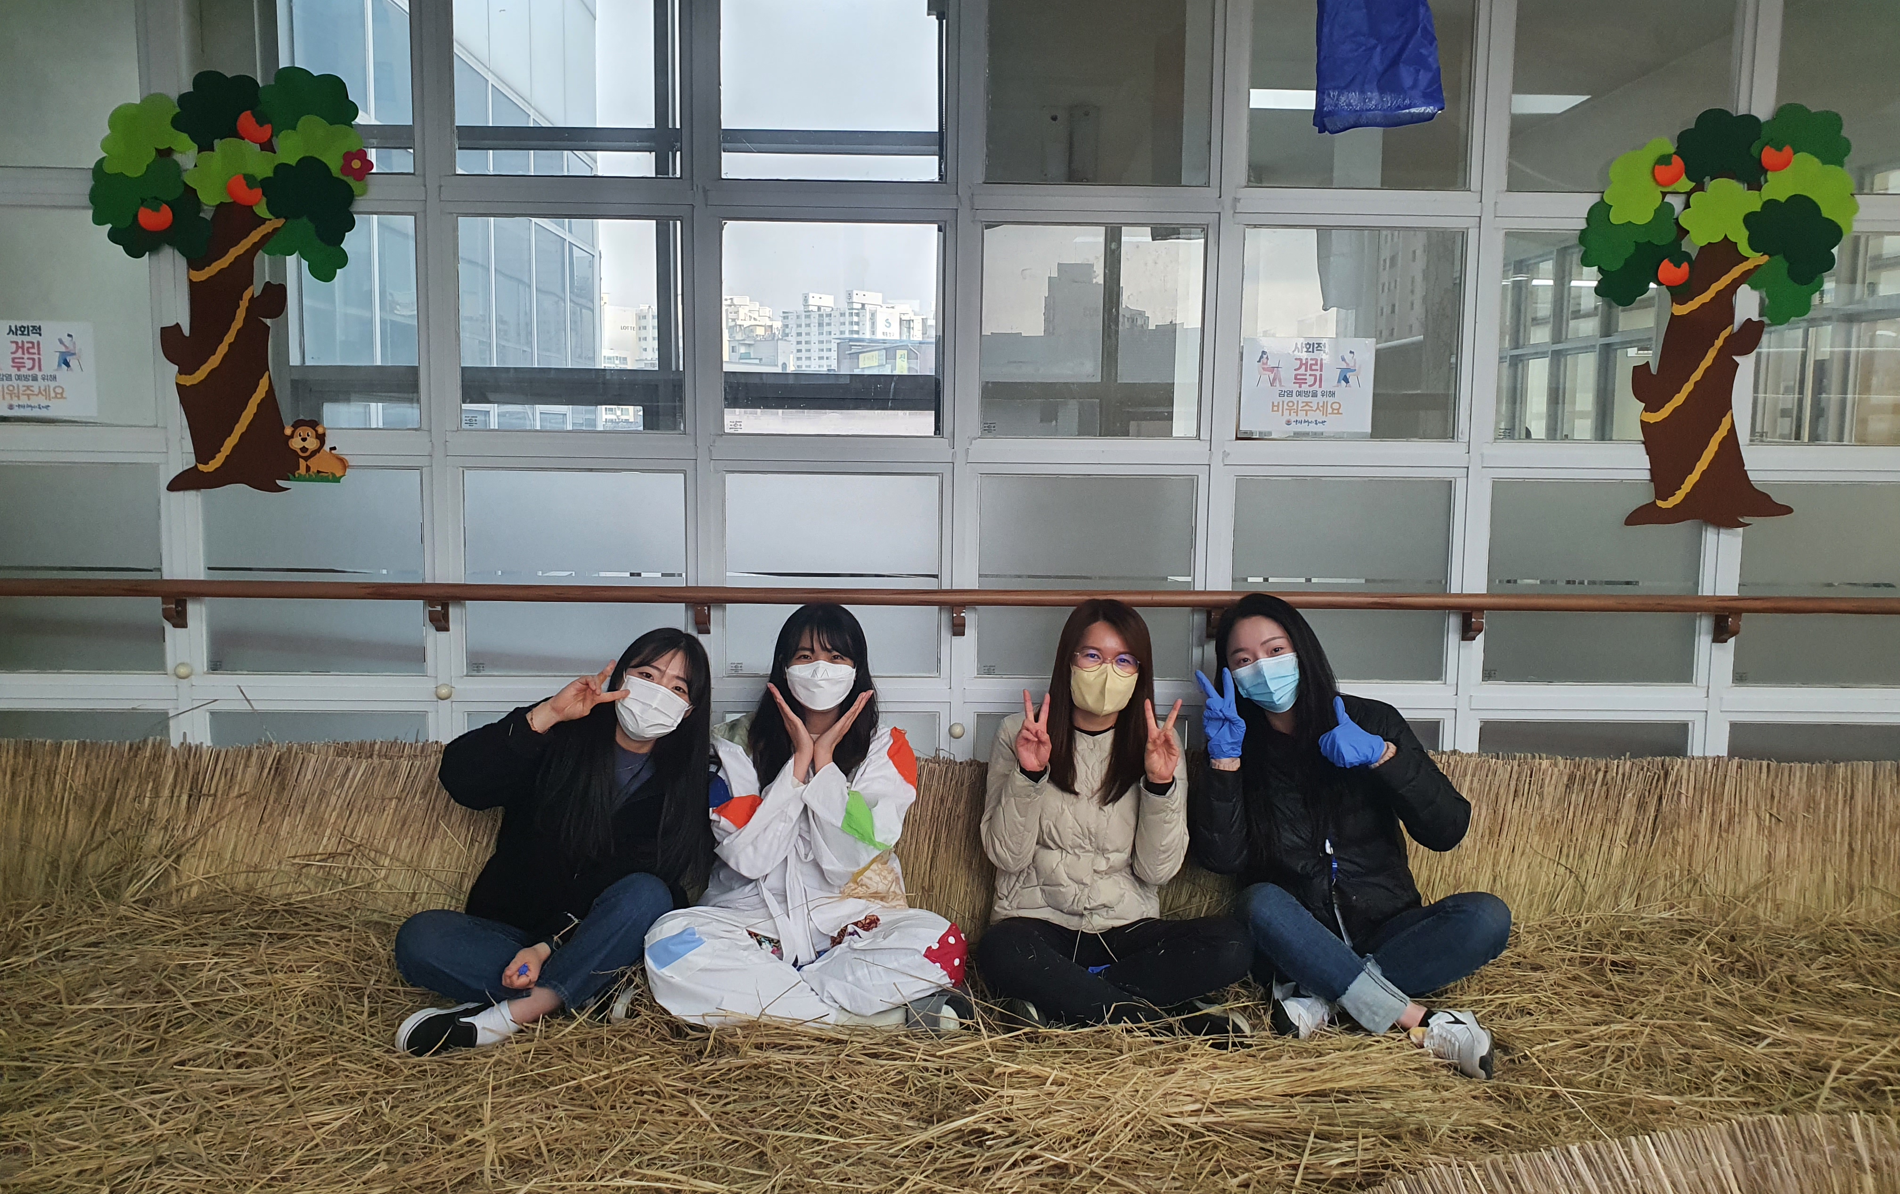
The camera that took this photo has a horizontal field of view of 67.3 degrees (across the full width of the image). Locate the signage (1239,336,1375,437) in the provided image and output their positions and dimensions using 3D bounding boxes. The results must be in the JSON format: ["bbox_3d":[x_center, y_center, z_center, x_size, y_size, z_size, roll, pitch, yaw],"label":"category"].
[{"bbox_3d":[0.817,-0.481,3.253,0.301,0.213,0.005,1,6,-1],"label":"signage"}]

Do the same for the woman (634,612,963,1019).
[{"bbox_3d":[-0.271,0.400,2.757,0.616,0.769,0.580,1,6,-1],"label":"woman"}]

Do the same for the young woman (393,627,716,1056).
[{"bbox_3d":[-0.740,0.419,2.731,0.601,0.725,0.580,0,6,-7],"label":"young woman"}]

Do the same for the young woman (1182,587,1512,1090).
[{"bbox_3d":[0.747,0.402,2.704,0.605,0.819,0.600,1,6,5],"label":"young woman"}]

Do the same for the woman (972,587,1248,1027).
[{"bbox_3d":[0.314,0.396,2.767,0.536,0.788,0.580,1,6,-1],"label":"woman"}]

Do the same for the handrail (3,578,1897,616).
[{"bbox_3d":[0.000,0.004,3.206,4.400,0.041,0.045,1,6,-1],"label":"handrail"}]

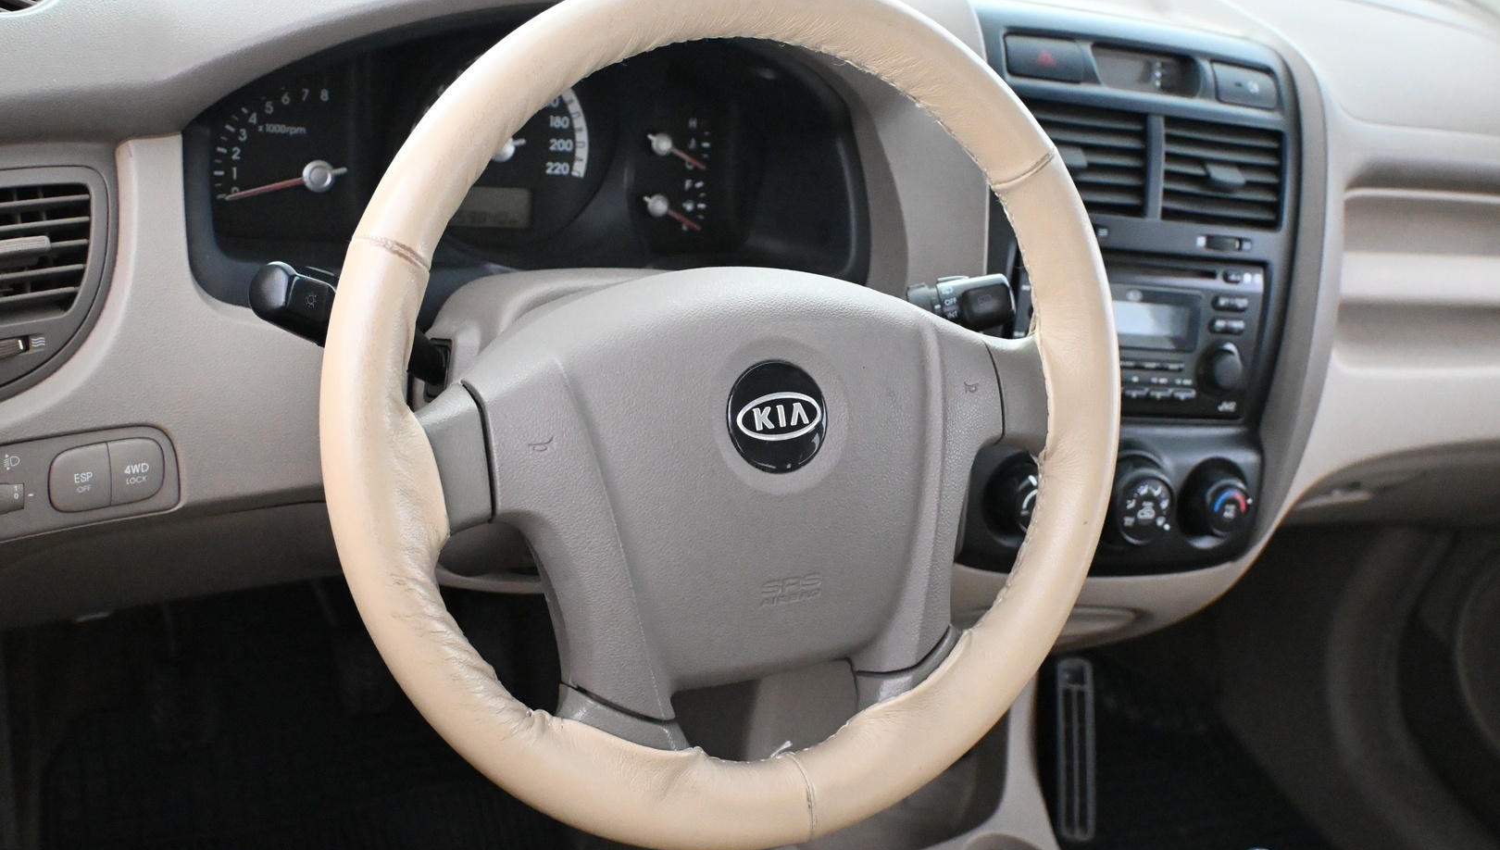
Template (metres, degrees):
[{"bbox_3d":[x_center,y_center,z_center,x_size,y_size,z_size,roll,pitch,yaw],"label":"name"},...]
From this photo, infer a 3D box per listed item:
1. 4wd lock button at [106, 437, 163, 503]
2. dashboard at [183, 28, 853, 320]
[{"bbox_3d":[-0.299,0.022,0.868,0.027,0.031,0.012,-9,11,-41],"label":"4wd lock button"},{"bbox_3d":[-0.124,-0.142,1.001,0.380,0.155,0.110,1,2,-25],"label":"dashboard"}]

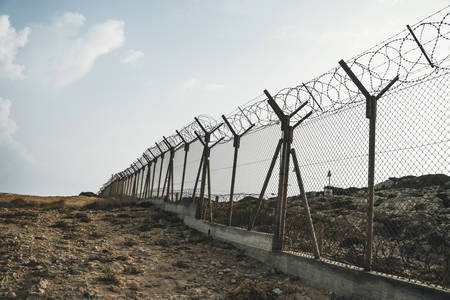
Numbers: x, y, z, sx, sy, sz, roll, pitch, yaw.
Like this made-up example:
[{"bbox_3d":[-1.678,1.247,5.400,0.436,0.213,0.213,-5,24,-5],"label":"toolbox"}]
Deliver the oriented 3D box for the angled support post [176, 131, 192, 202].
[{"bbox_3d":[-1.427,0.598,12.288,0.988,2.506,0.120,8,-11,-21],"label":"angled support post"}]

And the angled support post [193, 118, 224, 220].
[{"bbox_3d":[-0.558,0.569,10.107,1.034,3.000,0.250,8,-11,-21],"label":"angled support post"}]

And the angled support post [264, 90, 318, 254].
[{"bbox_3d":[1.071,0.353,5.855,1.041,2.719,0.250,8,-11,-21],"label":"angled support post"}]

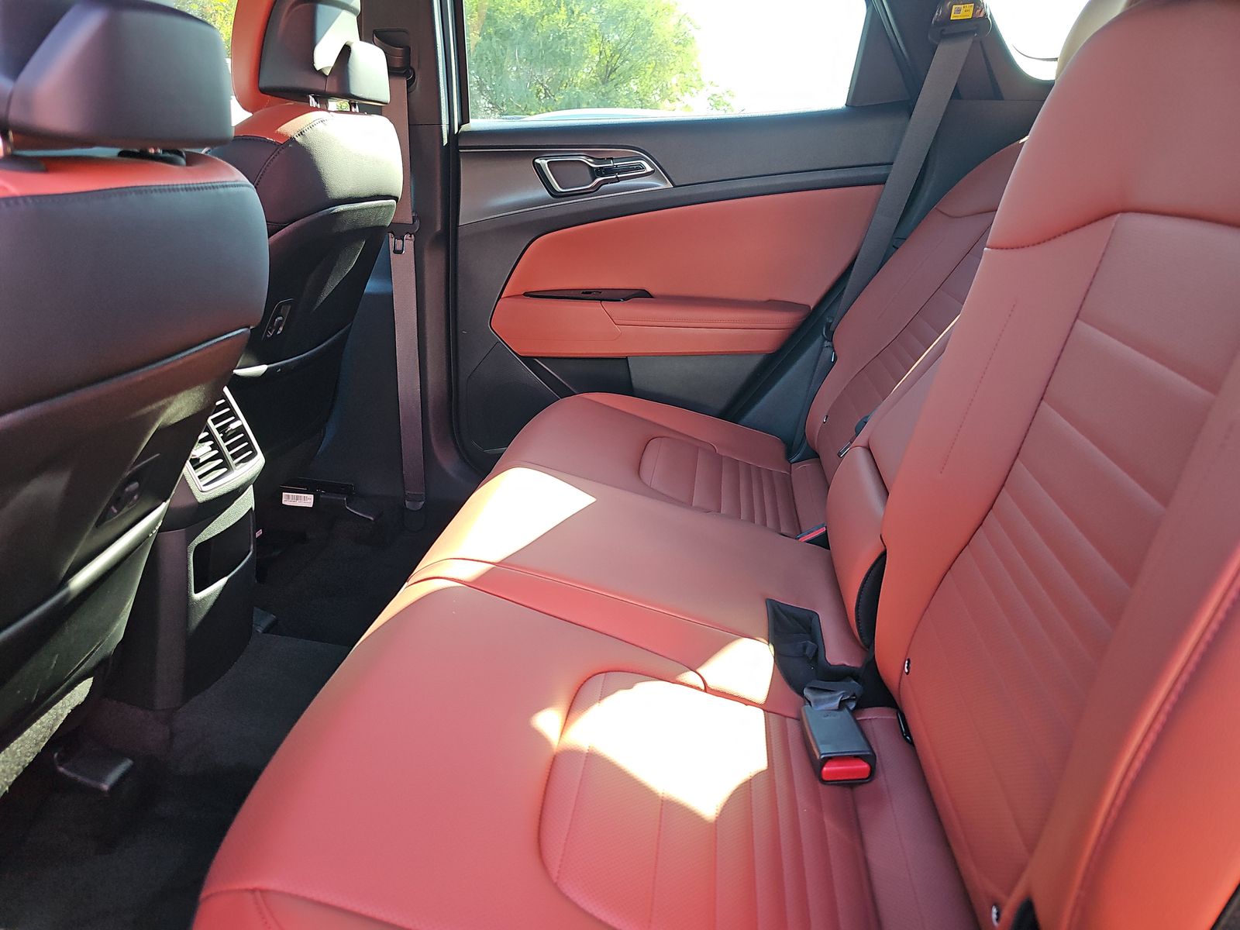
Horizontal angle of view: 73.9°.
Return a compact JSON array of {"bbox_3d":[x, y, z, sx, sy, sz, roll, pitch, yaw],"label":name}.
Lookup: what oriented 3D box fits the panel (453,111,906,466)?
[{"bbox_3d":[0.088,-0.314,1.650,0.900,0.730,0.120,2,20,7],"label":"panel"}]

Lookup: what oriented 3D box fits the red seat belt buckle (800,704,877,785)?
[{"bbox_3d":[0.213,0.273,0.810,0.050,0.029,0.085,-2,12,2],"label":"red seat belt buckle"}]

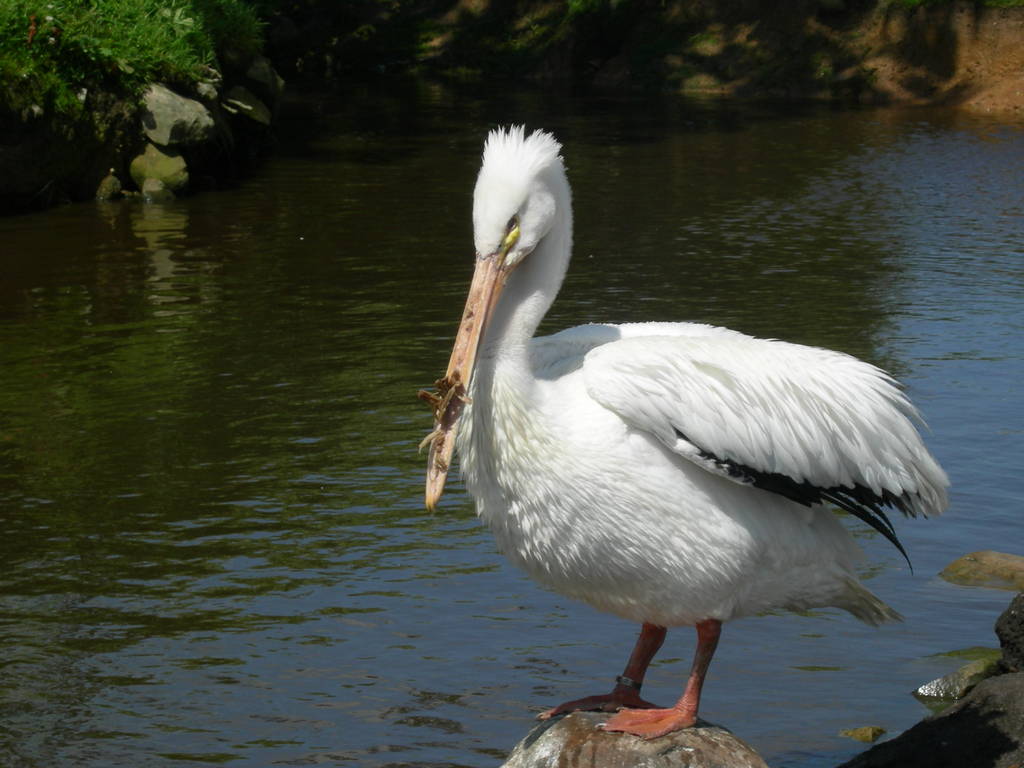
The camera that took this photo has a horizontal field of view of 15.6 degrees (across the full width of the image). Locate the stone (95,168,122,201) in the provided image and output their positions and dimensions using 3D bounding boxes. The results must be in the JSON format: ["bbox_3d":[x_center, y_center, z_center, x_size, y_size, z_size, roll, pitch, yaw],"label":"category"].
[{"bbox_3d":[-1.384,-0.678,12.800,0.095,0.105,0.090,0,9,0],"label":"stone"}]

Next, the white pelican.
[{"bbox_3d":[0.220,0.062,4.750,0.690,0.770,0.360,-5,11,-30],"label":"white pelican"}]

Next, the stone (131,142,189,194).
[{"bbox_3d":[-1.228,-0.745,12.950,0.210,0.180,0.190,0,9,0],"label":"stone"}]

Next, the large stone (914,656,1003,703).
[{"bbox_3d":[0.695,0.463,5.800,0.160,0.085,0.140,0,9,0],"label":"large stone"}]

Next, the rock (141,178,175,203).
[{"bbox_3d":[-1.289,-0.709,13.550,0.120,0.090,0.110,0,9,0],"label":"rock"}]

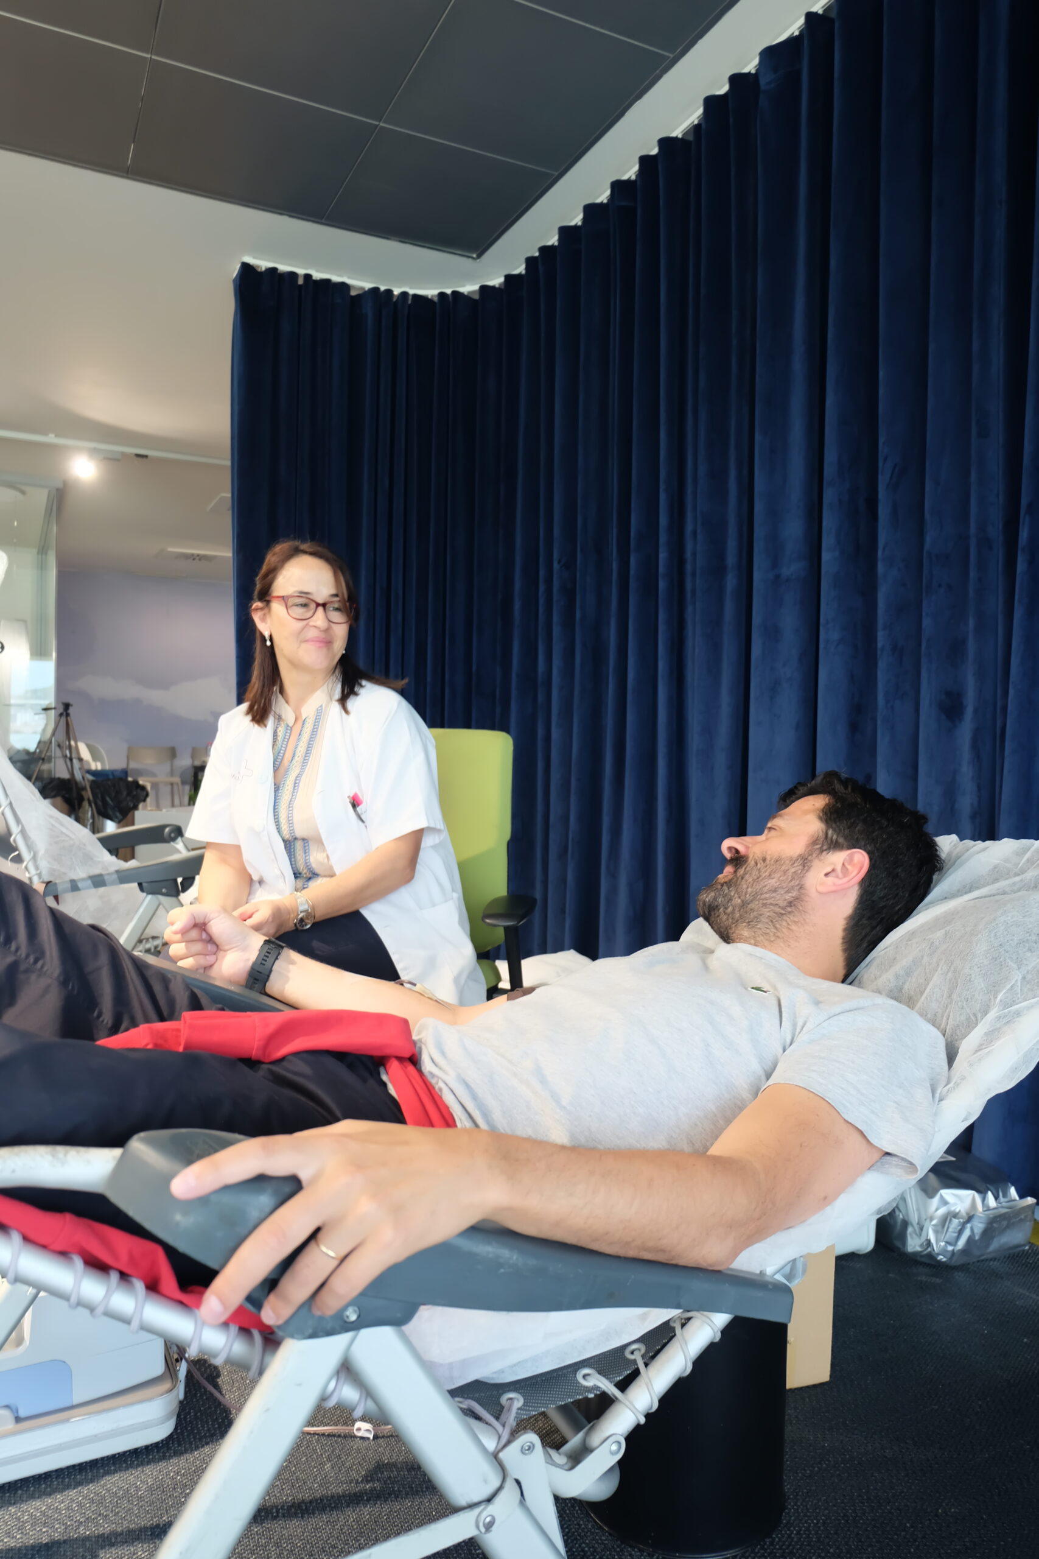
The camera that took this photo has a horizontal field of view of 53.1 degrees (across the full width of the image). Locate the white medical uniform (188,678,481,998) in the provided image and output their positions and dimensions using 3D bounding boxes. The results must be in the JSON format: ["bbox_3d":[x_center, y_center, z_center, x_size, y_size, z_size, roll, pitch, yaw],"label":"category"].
[{"bbox_3d":[-0.325,0.130,1.880,0.540,0.640,0.460,2,2,17],"label":"white medical uniform"}]

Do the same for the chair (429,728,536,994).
[{"bbox_3d":[-0.270,0.360,2.040,0.630,0.930,0.640,2,2,18],"label":"chair"}]

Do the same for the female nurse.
[{"bbox_3d":[-0.325,0.195,1.820,0.550,1.275,0.760,2,2,18],"label":"female nurse"}]

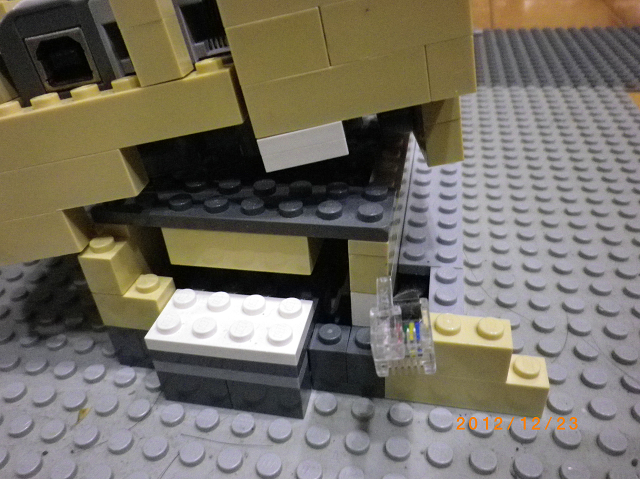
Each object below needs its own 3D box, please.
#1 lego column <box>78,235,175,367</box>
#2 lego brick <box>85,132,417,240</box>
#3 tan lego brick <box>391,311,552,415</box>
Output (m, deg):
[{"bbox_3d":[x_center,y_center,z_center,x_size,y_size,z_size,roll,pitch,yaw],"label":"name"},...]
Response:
[{"bbox_3d":[-0.041,0.015,0.118,0.016,0.034,0.008,4,36,12],"label":"lego column"},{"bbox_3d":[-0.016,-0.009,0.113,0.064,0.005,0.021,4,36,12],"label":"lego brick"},{"bbox_3d":[0.030,0.025,0.106,0.032,0.021,0.008,4,36,12],"label":"tan lego brick"}]

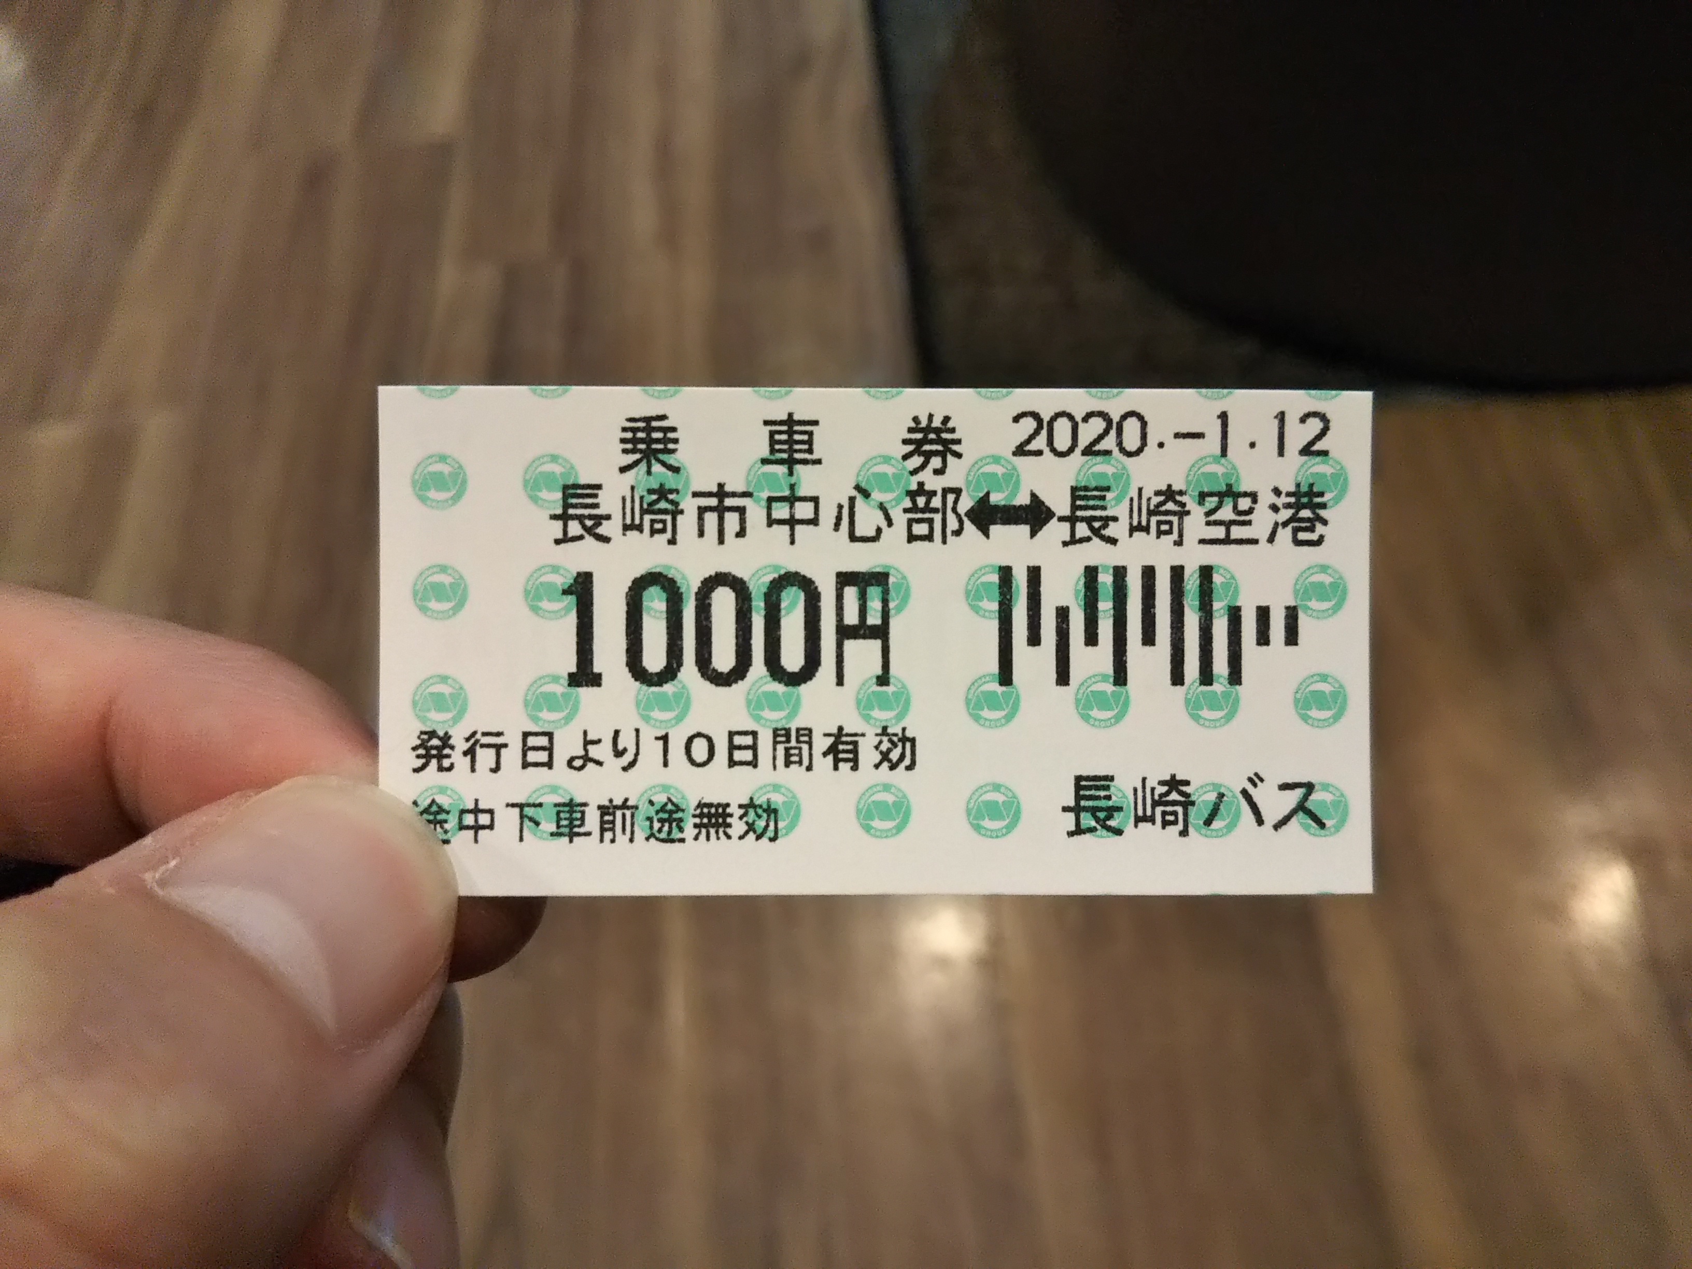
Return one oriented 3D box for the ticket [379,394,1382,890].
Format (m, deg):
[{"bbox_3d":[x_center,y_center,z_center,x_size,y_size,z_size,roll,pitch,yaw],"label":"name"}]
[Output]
[{"bbox_3d":[0.002,0.000,0.085,0.058,0.001,0.029,0,90,-1],"label":"ticket"}]

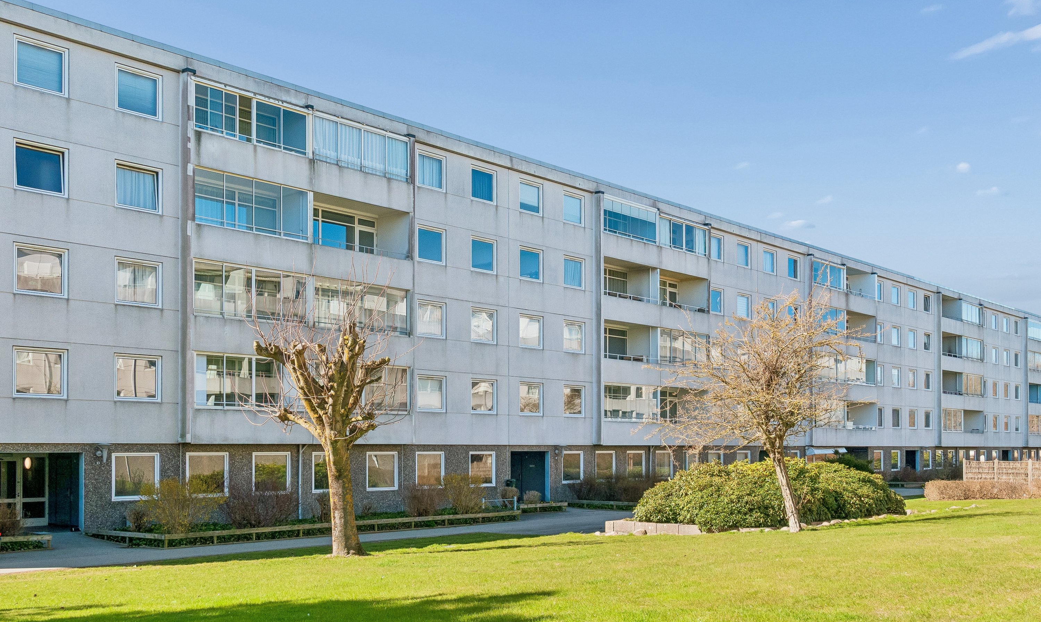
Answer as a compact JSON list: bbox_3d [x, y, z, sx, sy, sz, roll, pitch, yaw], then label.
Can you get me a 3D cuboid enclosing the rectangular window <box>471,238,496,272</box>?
[{"bbox_3d":[-1.452,-2.237,41.481,0.150,1.400,1.450,-4,-5,42],"label":"rectangular window"}]

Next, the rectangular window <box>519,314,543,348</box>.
[{"bbox_3d":[0.413,0.885,43.338,0.150,1.355,1.483,-4,-6,42],"label":"rectangular window"}]

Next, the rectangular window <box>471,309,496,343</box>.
[{"bbox_3d":[-1.452,0.584,41.481,0.150,1.400,1.450,-4,-5,42],"label":"rectangular window"}]

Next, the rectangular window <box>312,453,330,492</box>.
[{"bbox_3d":[-6.610,5.577,36.068,0.120,1.359,1.483,-3,-5,42],"label":"rectangular window"}]

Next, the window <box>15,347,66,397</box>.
[{"bbox_3d":[-13.165,1.719,28.537,0.120,1.334,1.407,-3,-5,42],"label":"window"}]

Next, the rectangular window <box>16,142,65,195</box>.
[{"bbox_3d":[-13.154,-3.877,28.549,0.150,1.258,1.397,-3,-5,42],"label":"rectangular window"}]

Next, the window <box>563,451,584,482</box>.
[{"bbox_3d":[2.335,6.929,46.050,0.150,1.400,1.450,-4,-5,42],"label":"window"}]

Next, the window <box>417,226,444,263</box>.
[{"bbox_3d":[-3.378,-2.459,39.336,0.120,1.303,1.463,-3,-5,42],"label":"window"}]

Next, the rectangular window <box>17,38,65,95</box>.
[{"bbox_3d":[-13.147,-6.680,28.557,0.120,1.302,1.398,-3,-5,42],"label":"rectangular window"}]

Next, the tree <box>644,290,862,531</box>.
[{"bbox_3d":[6.118,2.614,27.426,5.628,6.301,5.600,0,-5,0],"label":"tree"}]

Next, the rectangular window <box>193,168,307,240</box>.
[{"bbox_3d":[-8.577,-3.460,33.534,0.150,1.750,4.300,-4,-5,42],"label":"rectangular window"}]

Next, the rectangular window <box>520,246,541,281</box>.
[{"bbox_3d":[0.415,-1.923,43.561,0.150,1.352,1.491,-4,-6,42],"label":"rectangular window"}]

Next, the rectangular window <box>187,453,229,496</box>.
[{"bbox_3d":[-9.658,5.038,32.106,0.150,1.321,1.464,-4,-6,42],"label":"rectangular window"}]

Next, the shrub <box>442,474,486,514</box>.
[{"bbox_3d":[-1.998,6.486,36.800,1.400,1.420,1.500,0,-4,0],"label":"shrub"}]

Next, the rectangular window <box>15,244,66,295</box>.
[{"bbox_3d":[-13.113,-1.124,28.475,0.150,1.380,1.450,-4,-5,42],"label":"rectangular window"}]

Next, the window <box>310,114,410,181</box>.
[{"bbox_3d":[-5.677,-5.710,37.231,0.150,1.591,4.403,-4,-6,42],"label":"window"}]

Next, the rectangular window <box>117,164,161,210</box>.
[{"bbox_3d":[-11.256,-3.584,30.644,0.150,1.258,1.395,-3,-5,42],"label":"rectangular window"}]

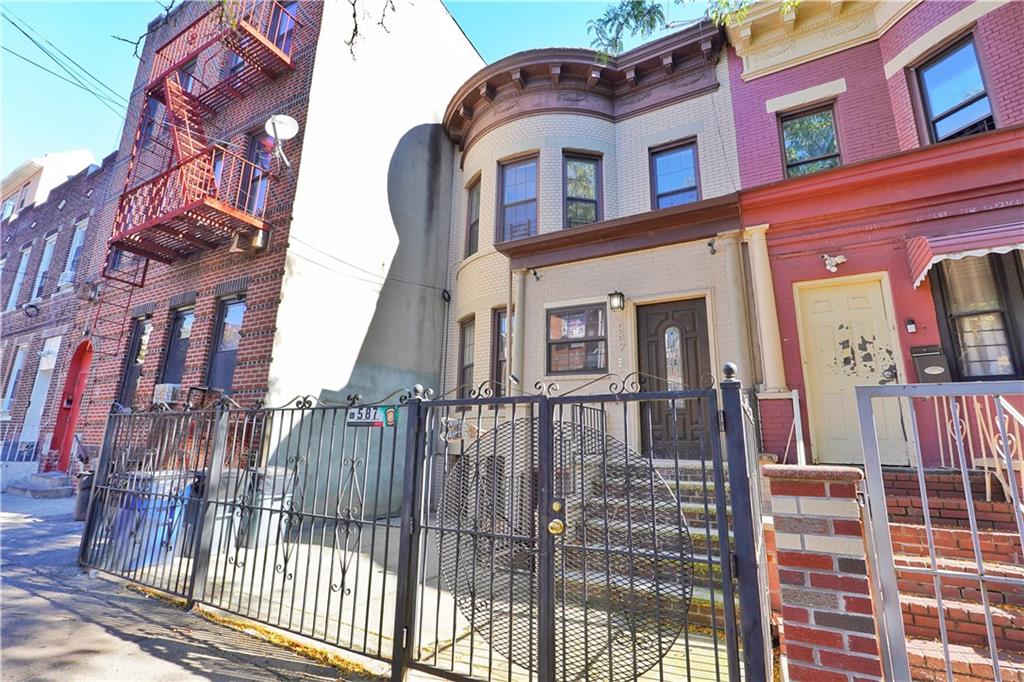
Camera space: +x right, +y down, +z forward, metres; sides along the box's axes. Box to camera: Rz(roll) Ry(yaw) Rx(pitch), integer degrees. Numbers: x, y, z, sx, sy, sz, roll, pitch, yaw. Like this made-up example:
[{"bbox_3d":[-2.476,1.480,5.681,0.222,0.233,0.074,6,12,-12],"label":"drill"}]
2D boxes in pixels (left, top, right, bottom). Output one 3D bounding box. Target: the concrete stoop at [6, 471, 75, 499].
[{"bbox_3d":[-8.922,2.712,8.623,1.360,0.380,0.560,-6,-15,28],"label":"concrete stoop"}]

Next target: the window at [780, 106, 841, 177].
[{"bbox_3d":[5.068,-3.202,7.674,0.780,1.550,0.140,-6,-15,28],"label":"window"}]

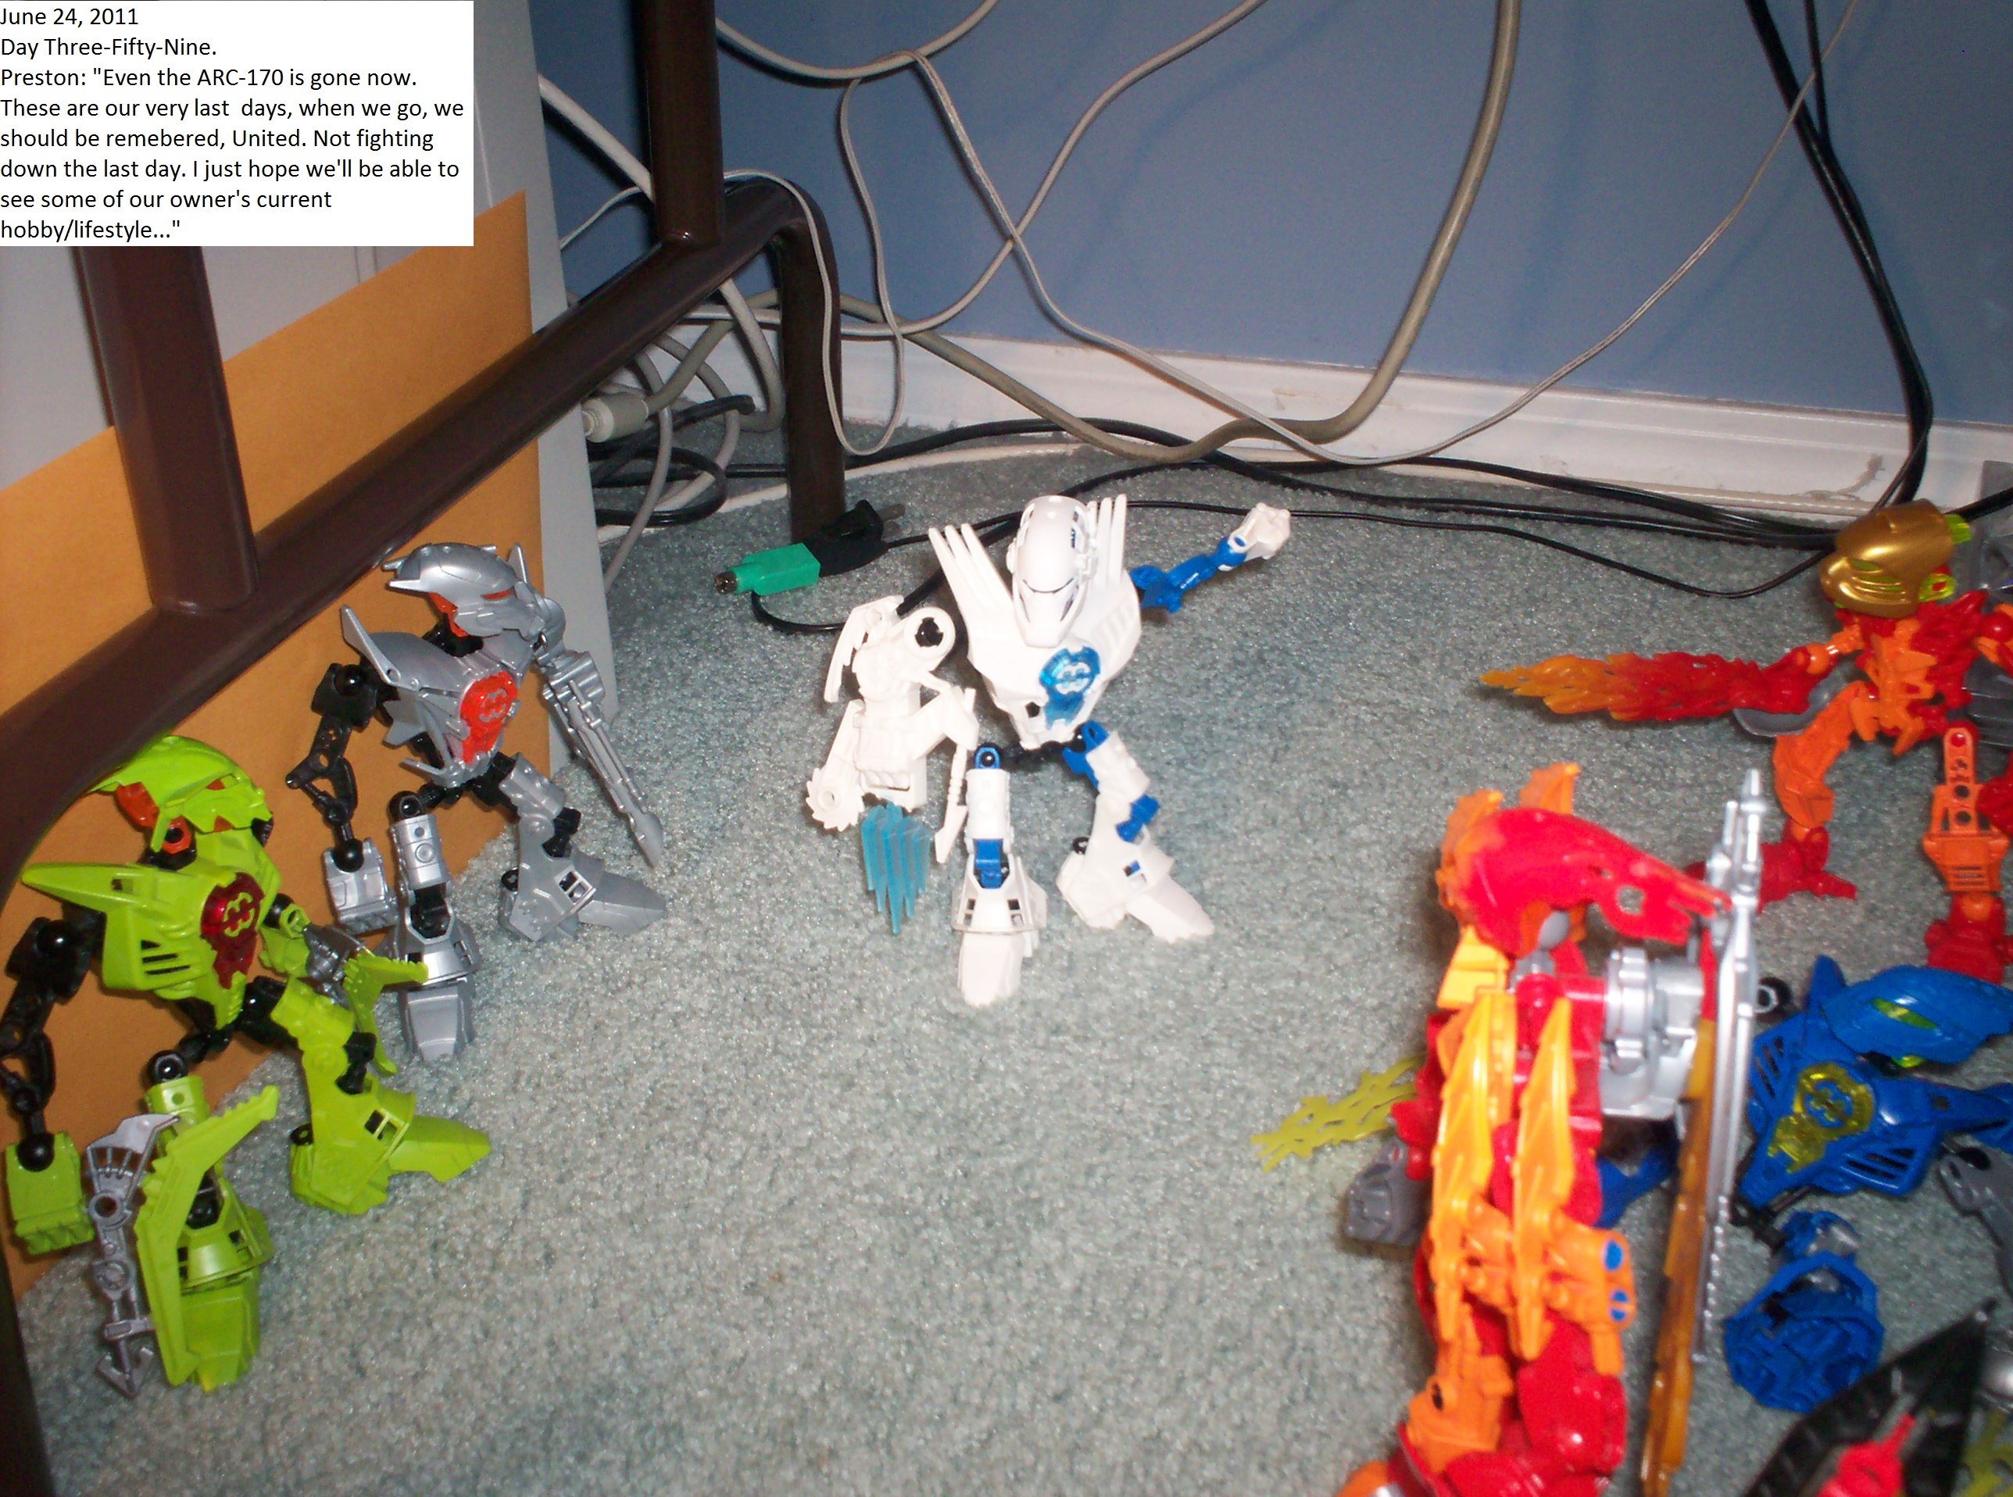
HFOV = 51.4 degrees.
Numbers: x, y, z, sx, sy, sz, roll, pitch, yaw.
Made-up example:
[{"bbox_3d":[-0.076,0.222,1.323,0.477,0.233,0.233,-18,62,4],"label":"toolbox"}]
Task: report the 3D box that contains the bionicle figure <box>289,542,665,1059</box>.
[{"bbox_3d":[-0.160,0.001,0.644,0.080,0.160,0.100,26,38,36],"label":"bionicle figure"}]

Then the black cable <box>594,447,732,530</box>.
[{"bbox_3d":[-0.163,-0.123,0.990,0.072,0.018,0.070,1,30,0],"label":"black cable"}]

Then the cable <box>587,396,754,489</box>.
[{"bbox_3d":[-0.160,-0.145,0.995,0.082,0.033,0.060,1,30,0],"label":"cable"}]

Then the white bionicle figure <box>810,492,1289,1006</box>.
[{"bbox_3d":[0.028,-0.013,0.670,0.165,0.160,0.088,-12,32,-21],"label":"white bionicle figure"}]

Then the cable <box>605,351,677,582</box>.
[{"bbox_3d":[-0.164,-0.128,0.935,0.035,0.085,0.080,1,30,0],"label":"cable"}]

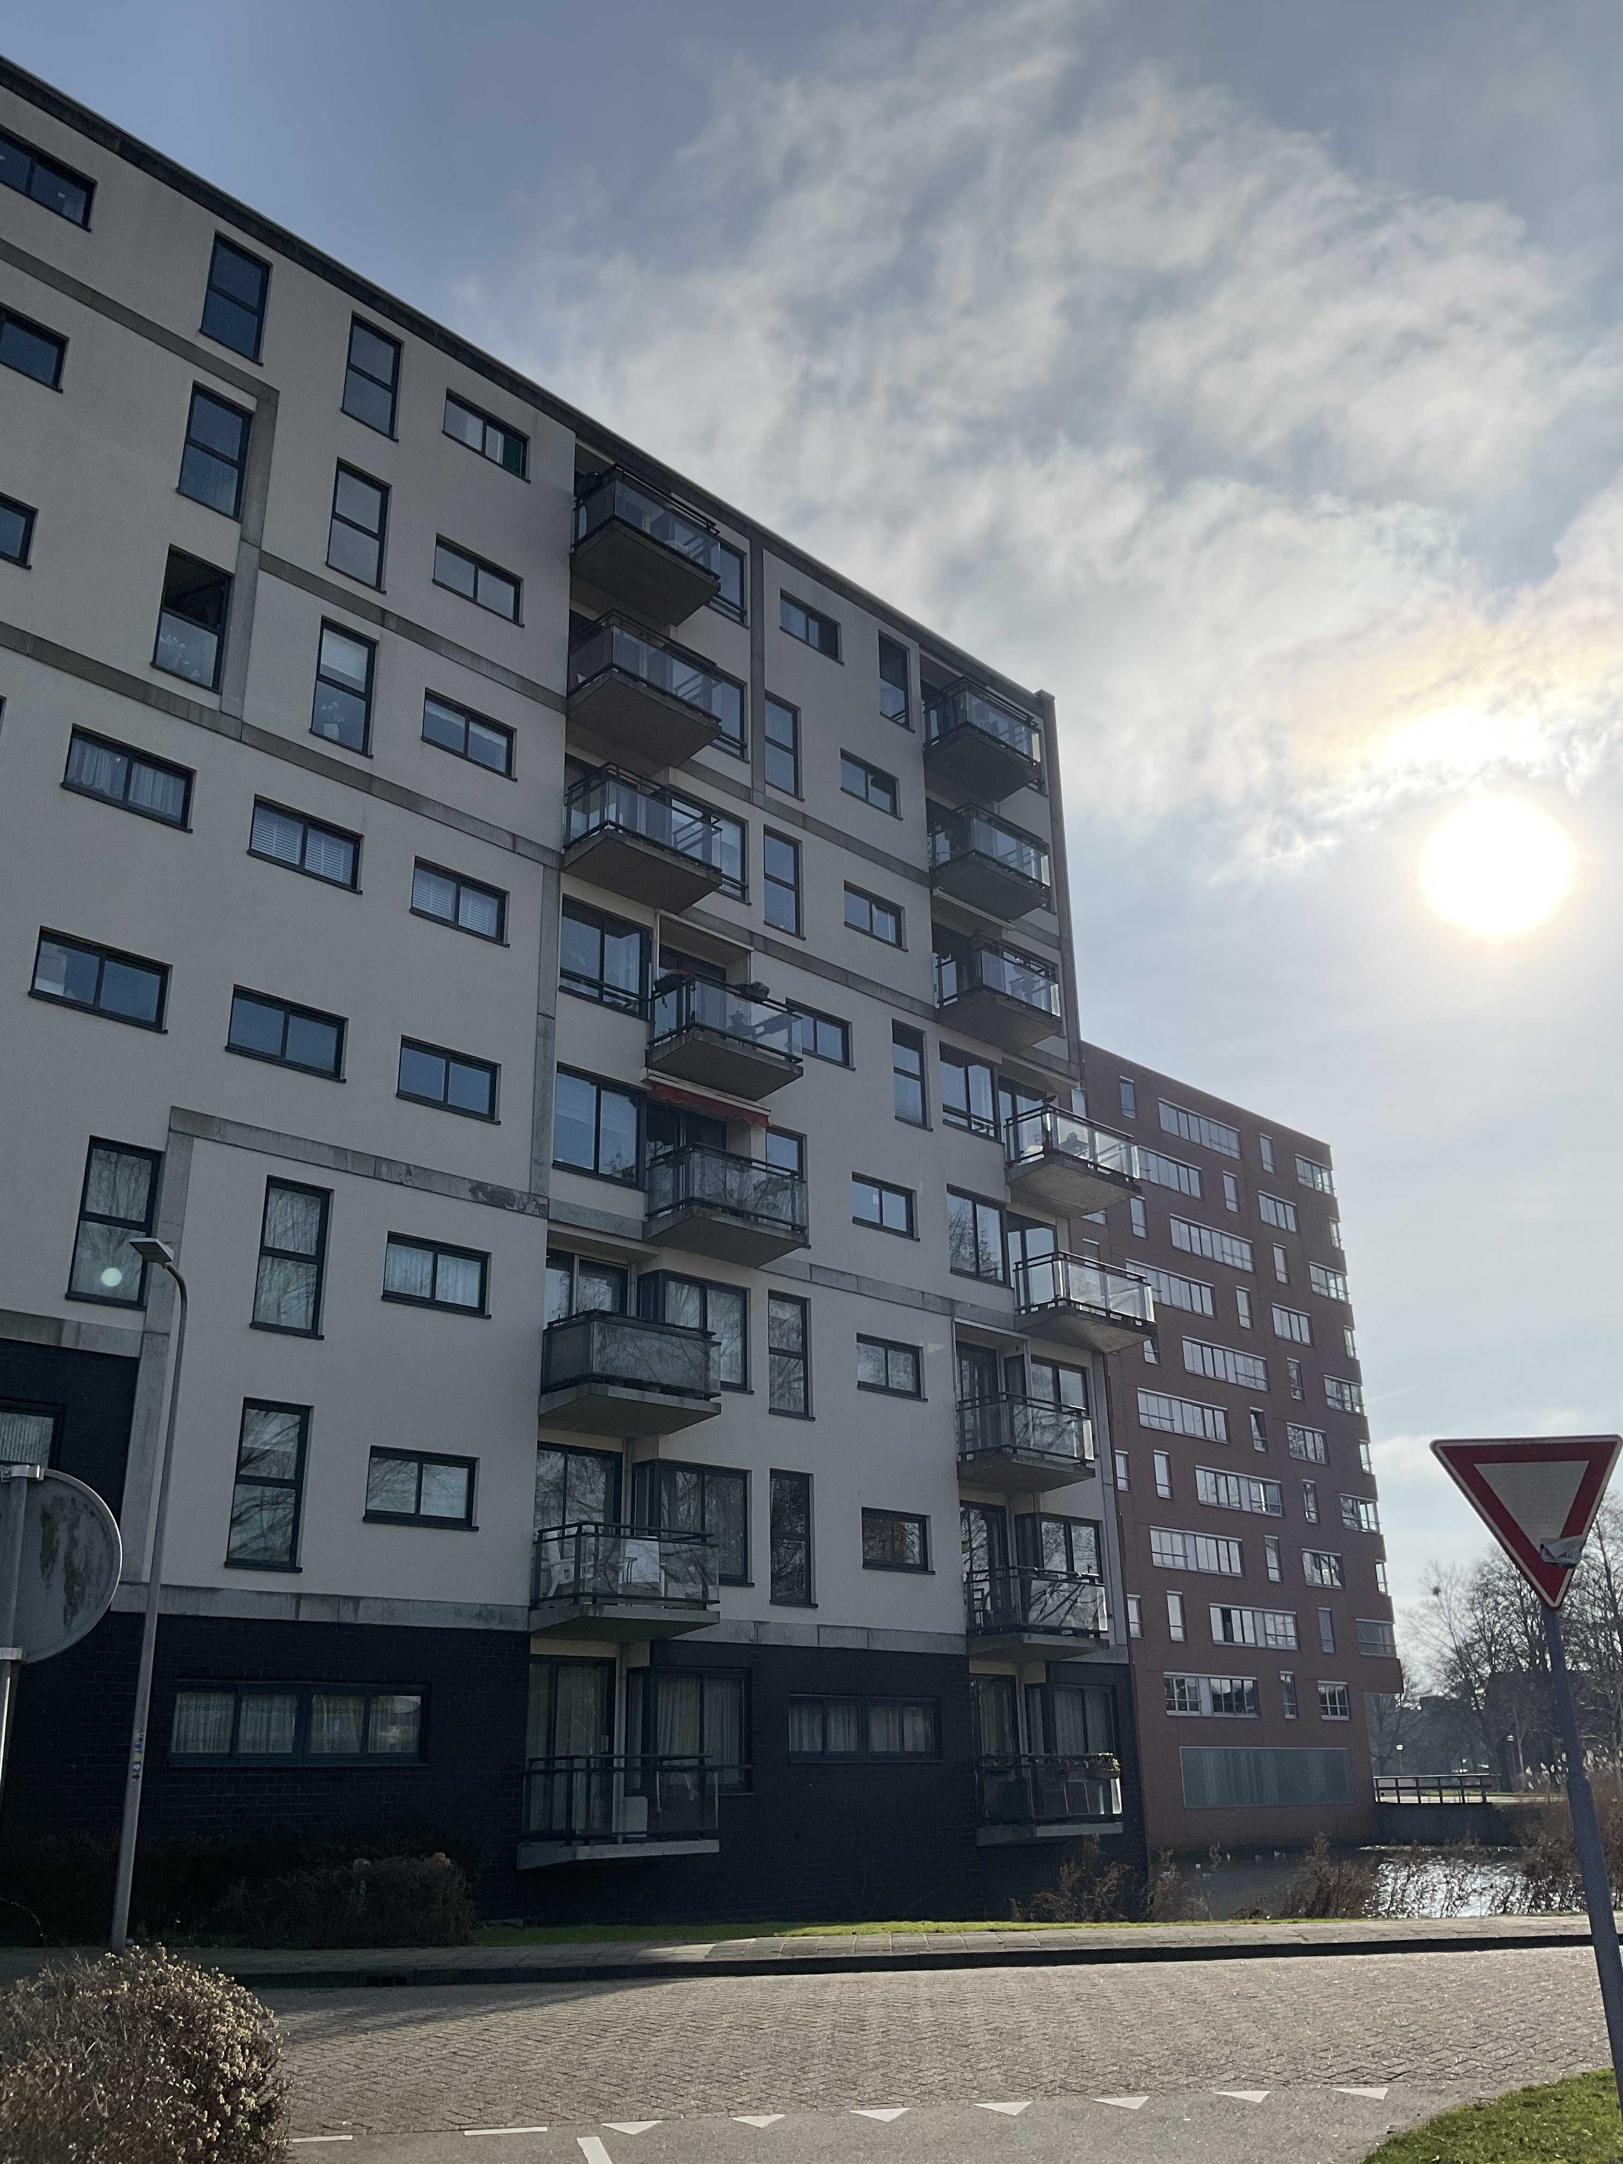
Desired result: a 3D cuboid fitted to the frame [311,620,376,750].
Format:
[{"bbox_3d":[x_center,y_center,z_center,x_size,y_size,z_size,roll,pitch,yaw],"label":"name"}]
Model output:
[{"bbox_3d":[-6.363,-5.374,24.717,0.904,1.817,0.130,19,-29,-41],"label":"frame"}]

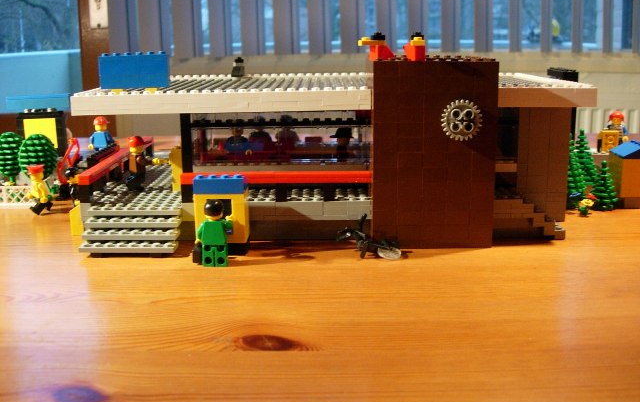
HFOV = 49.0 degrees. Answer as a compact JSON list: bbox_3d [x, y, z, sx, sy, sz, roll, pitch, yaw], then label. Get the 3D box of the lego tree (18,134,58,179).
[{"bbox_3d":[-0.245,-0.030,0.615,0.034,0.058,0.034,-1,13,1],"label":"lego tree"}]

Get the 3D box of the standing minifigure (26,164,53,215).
[{"bbox_3d":[-0.227,-0.010,0.570,0.020,0.041,0.021,-13,18,-42],"label":"standing minifigure"}]

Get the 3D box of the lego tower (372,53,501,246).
[{"bbox_3d":[0.074,-0.037,0.491,0.080,0.120,0.080,-1,13,1],"label":"lego tower"}]

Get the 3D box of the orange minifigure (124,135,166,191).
[{"bbox_3d":[-0.135,-0.028,0.533,0.025,0.041,0.020,-8,15,-29],"label":"orange minifigure"}]

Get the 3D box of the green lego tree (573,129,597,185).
[{"bbox_3d":[0.216,-0.029,0.581,0.030,0.061,0.030,-1,13,1],"label":"green lego tree"}]

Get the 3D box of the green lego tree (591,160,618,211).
[{"bbox_3d":[0.226,-0.013,0.557,0.024,0.040,0.024,-1,13,1],"label":"green lego tree"}]

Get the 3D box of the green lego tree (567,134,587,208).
[{"bbox_3d":[0.199,-0.025,0.561,0.030,0.061,0.030,-1,13,1],"label":"green lego tree"}]

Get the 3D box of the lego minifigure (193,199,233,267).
[{"bbox_3d":[-0.066,0.019,0.435,0.025,0.041,0.015,0,13,3],"label":"lego minifigure"}]

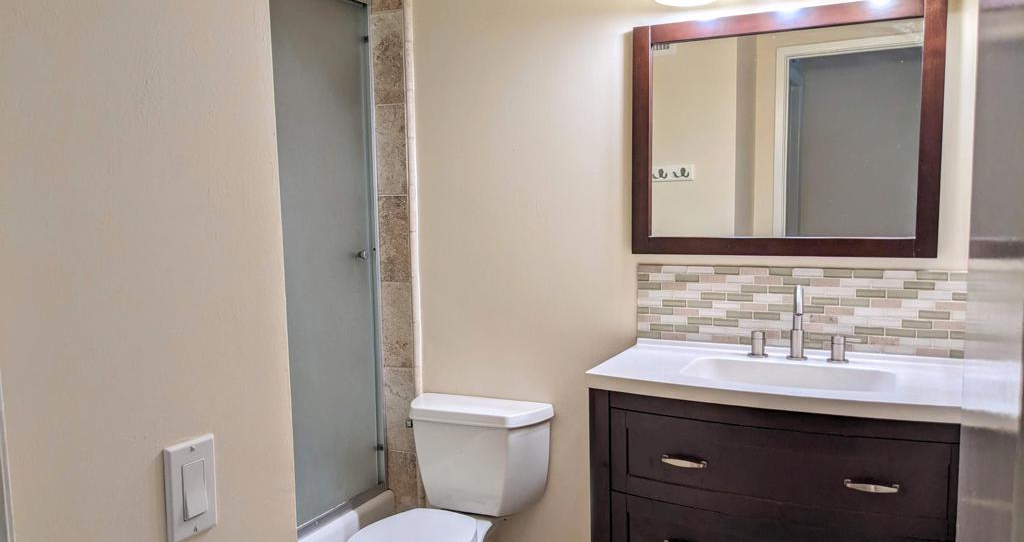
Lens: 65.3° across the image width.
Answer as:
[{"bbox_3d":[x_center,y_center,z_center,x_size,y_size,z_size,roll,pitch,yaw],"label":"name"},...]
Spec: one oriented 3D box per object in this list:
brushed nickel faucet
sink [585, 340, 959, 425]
[{"bbox_3d":[0.736,0.137,2.063,0.050,0.206,0.155,1,6,19],"label":"brushed nickel faucet"},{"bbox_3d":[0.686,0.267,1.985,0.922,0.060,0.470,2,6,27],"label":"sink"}]

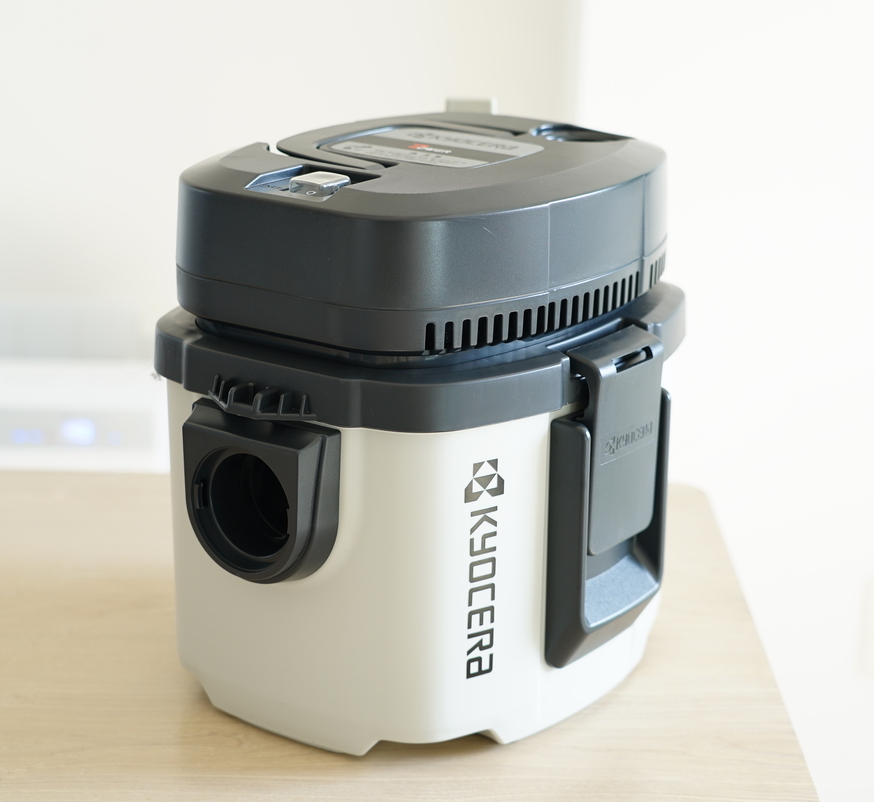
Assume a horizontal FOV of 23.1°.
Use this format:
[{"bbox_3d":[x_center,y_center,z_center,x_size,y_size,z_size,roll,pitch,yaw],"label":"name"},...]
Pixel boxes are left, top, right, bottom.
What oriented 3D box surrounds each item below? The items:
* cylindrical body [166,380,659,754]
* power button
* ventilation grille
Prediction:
[{"bbox_3d":[-0.006,0.062,1.298,0.234,0.200,0.280,13,21,36],"label":"cylindrical body"},{"bbox_3d":[-0.061,-0.117,1.149,0.026,0.010,0.025,13,21,36],"label":"power button"},{"bbox_3d":[0.066,-0.055,1.194,0.039,0.019,0.226,13,21,36],"label":"ventilation grille"}]

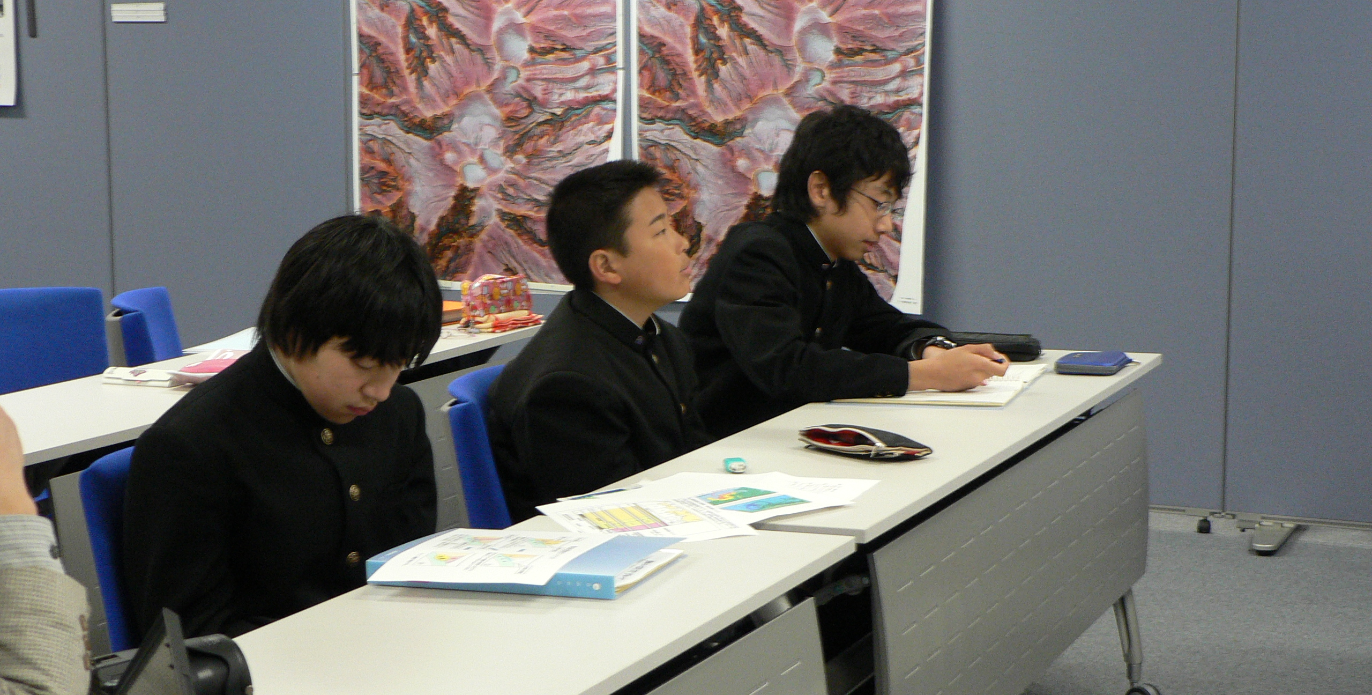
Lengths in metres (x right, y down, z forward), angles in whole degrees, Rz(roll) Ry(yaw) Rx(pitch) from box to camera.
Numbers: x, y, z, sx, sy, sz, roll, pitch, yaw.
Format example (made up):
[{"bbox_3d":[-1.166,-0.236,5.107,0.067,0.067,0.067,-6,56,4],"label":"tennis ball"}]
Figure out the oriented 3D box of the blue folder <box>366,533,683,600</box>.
[{"bbox_3d":[-0.191,0.259,2.857,0.308,0.030,0.230,2,8,19],"label":"blue folder"}]

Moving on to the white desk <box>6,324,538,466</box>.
[{"bbox_3d":[-0.870,0.396,4.585,0.460,0.705,1.800,3,9,24],"label":"white desk"}]

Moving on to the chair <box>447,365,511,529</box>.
[{"bbox_3d":[-0.061,0.442,3.881,0.550,0.800,0.500,4,9,29],"label":"chair"}]

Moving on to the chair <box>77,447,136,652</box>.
[{"bbox_3d":[-0.432,0.541,3.167,0.550,0.800,0.500,3,8,23],"label":"chair"}]

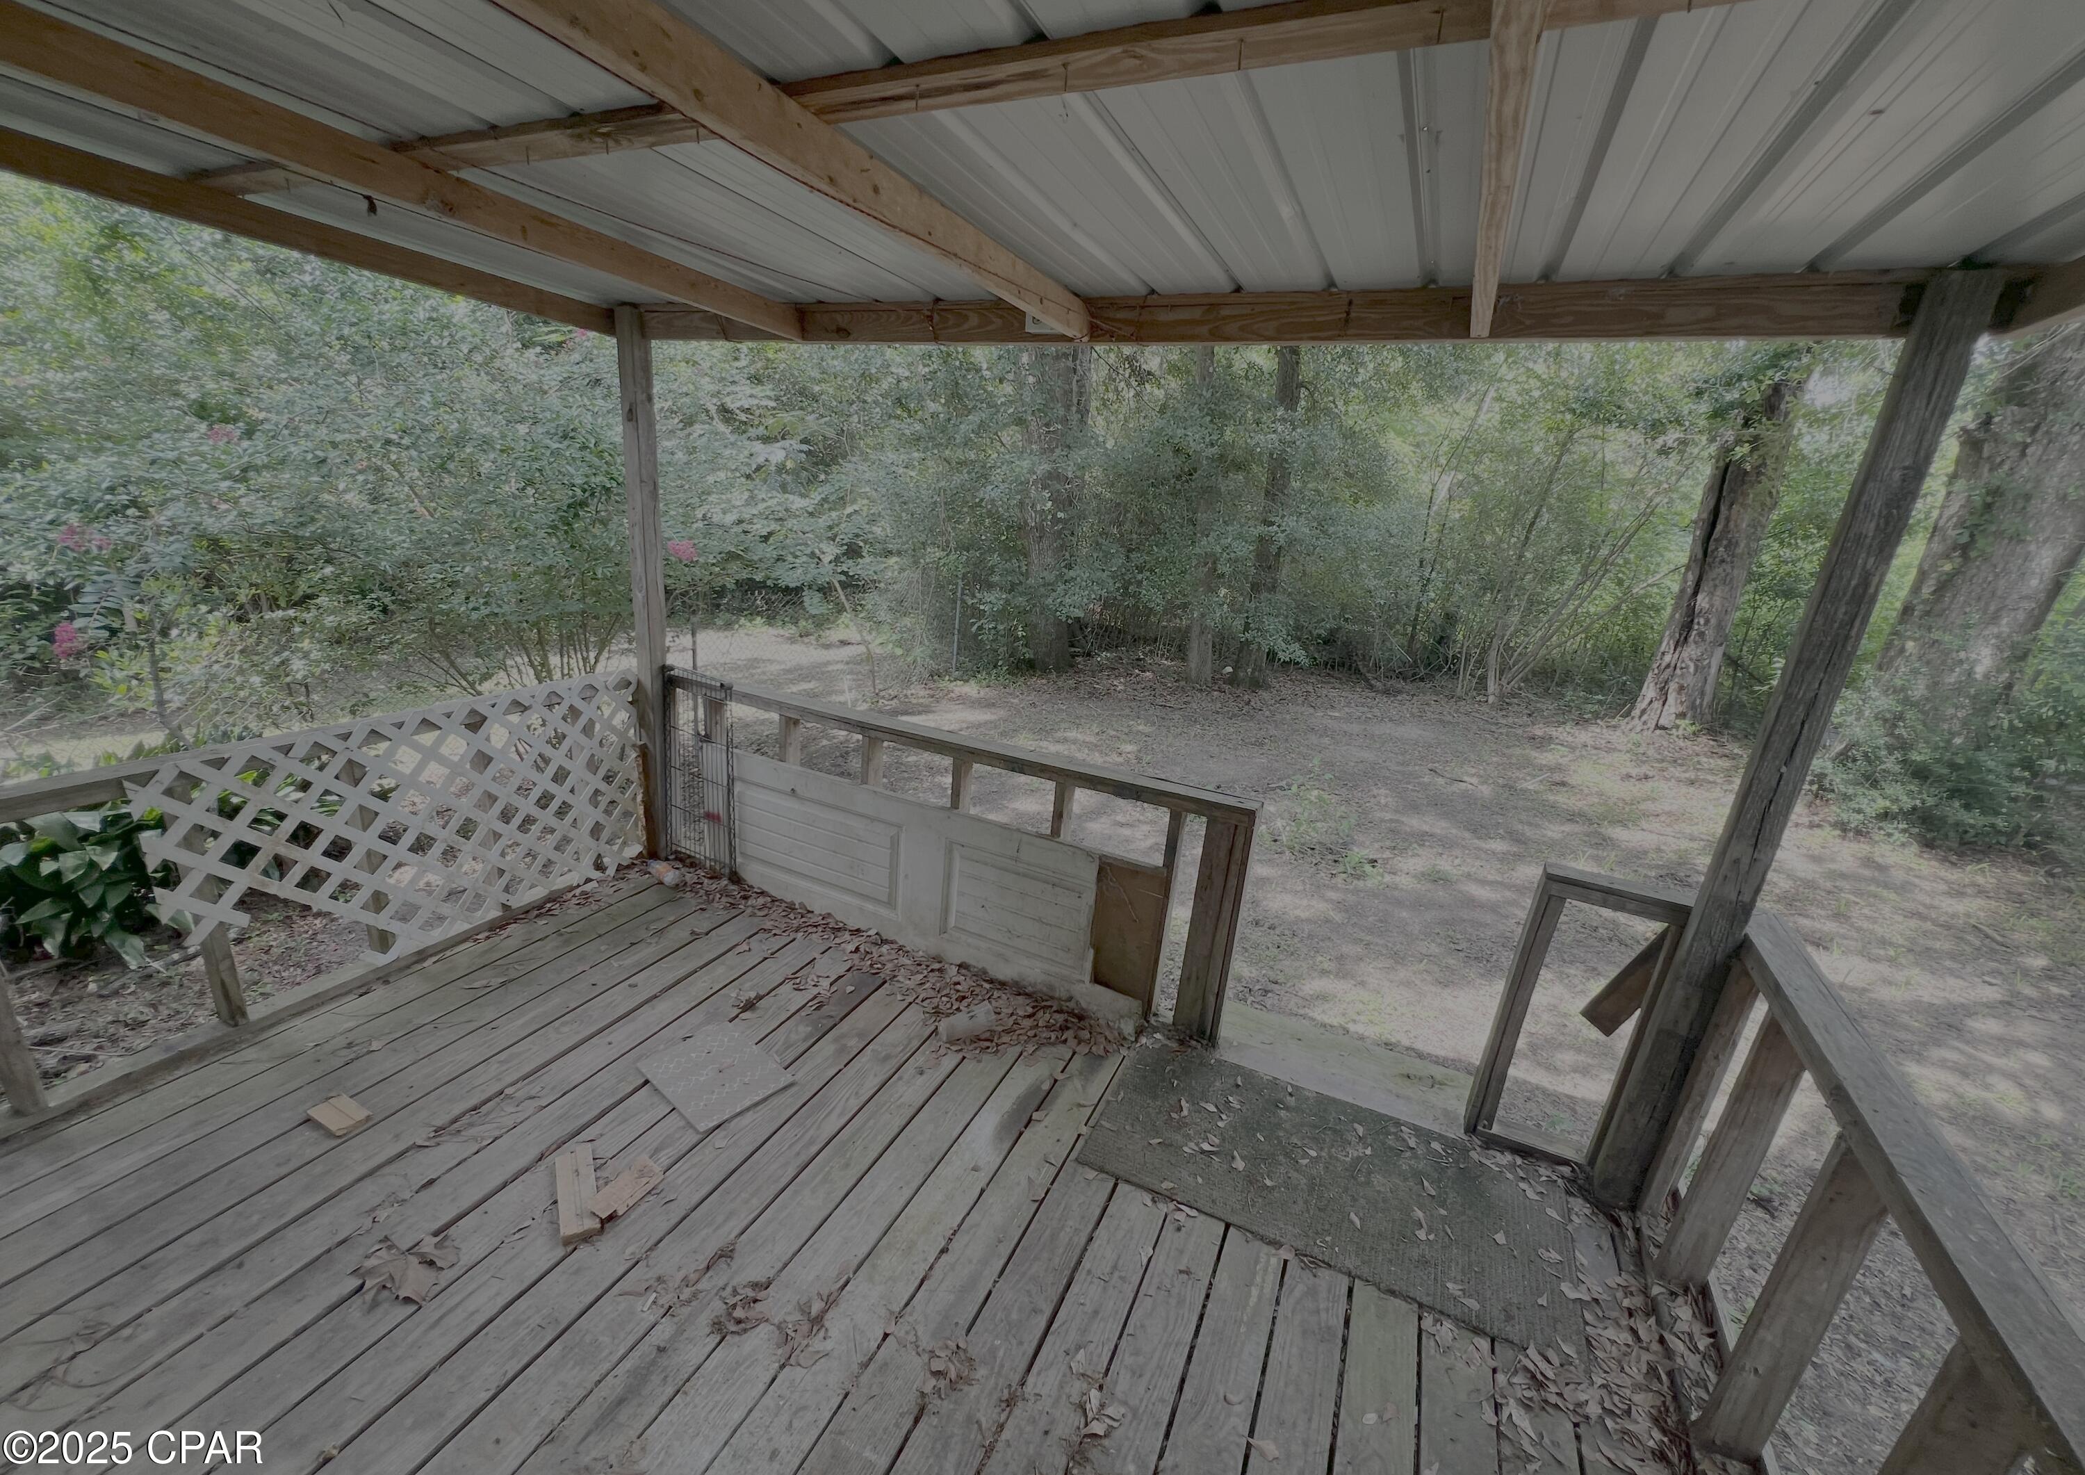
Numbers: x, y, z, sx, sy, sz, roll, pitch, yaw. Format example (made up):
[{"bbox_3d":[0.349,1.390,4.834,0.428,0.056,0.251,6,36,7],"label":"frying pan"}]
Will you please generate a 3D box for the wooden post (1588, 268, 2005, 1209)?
[{"bbox_3d":[1.655,0.169,1.808,0.090,2.212,0.090,12,18,23],"label":"wooden post"}]

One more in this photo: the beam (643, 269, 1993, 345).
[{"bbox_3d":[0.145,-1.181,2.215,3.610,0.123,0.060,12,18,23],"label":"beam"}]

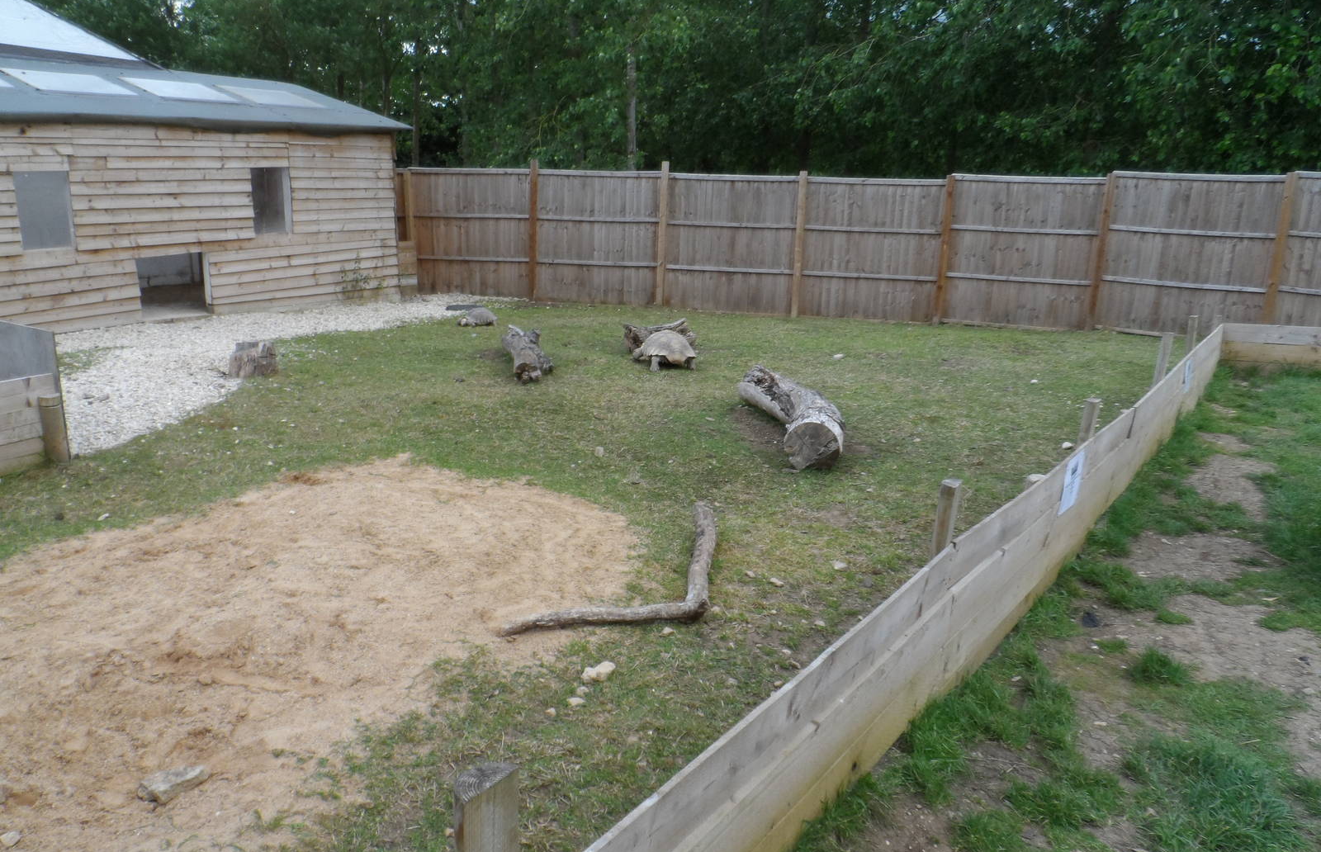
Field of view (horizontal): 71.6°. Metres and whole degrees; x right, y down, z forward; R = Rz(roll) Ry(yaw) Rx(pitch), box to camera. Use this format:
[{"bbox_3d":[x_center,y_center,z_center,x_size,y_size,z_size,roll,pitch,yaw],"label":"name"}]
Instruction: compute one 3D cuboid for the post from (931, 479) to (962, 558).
[{"bbox_3d":[0.935,0.568,3.129,0.065,0.770,0.085,12,19,34],"label":"post"}]

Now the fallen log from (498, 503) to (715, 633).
[{"bbox_3d":[0.059,0.637,4.109,0.690,0.120,1.730,10,18,28],"label":"fallen log"}]

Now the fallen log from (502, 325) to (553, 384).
[{"bbox_3d":[-1.292,-0.700,8.761,0.400,0.280,1.420,-3,16,-16],"label":"fallen log"}]

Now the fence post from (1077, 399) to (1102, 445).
[{"bbox_3d":[2.165,0.231,4.687,0.070,0.720,0.095,12,19,34],"label":"fence post"}]

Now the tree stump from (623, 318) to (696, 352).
[{"bbox_3d":[-0.004,-1.001,9.913,0.790,0.310,0.380,-4,16,-19],"label":"tree stump"}]

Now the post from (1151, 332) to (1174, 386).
[{"bbox_3d":[3.608,-0.248,6.640,0.075,0.790,0.095,12,19,34],"label":"post"}]

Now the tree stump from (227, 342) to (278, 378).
[{"bbox_3d":[-3.665,-0.623,8.260,0.430,0.280,0.420,-5,17,-23],"label":"tree stump"}]

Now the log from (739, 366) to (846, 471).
[{"bbox_3d":[0.894,-0.141,6.804,0.460,0.330,2.000,-1,16,-7],"label":"log"}]

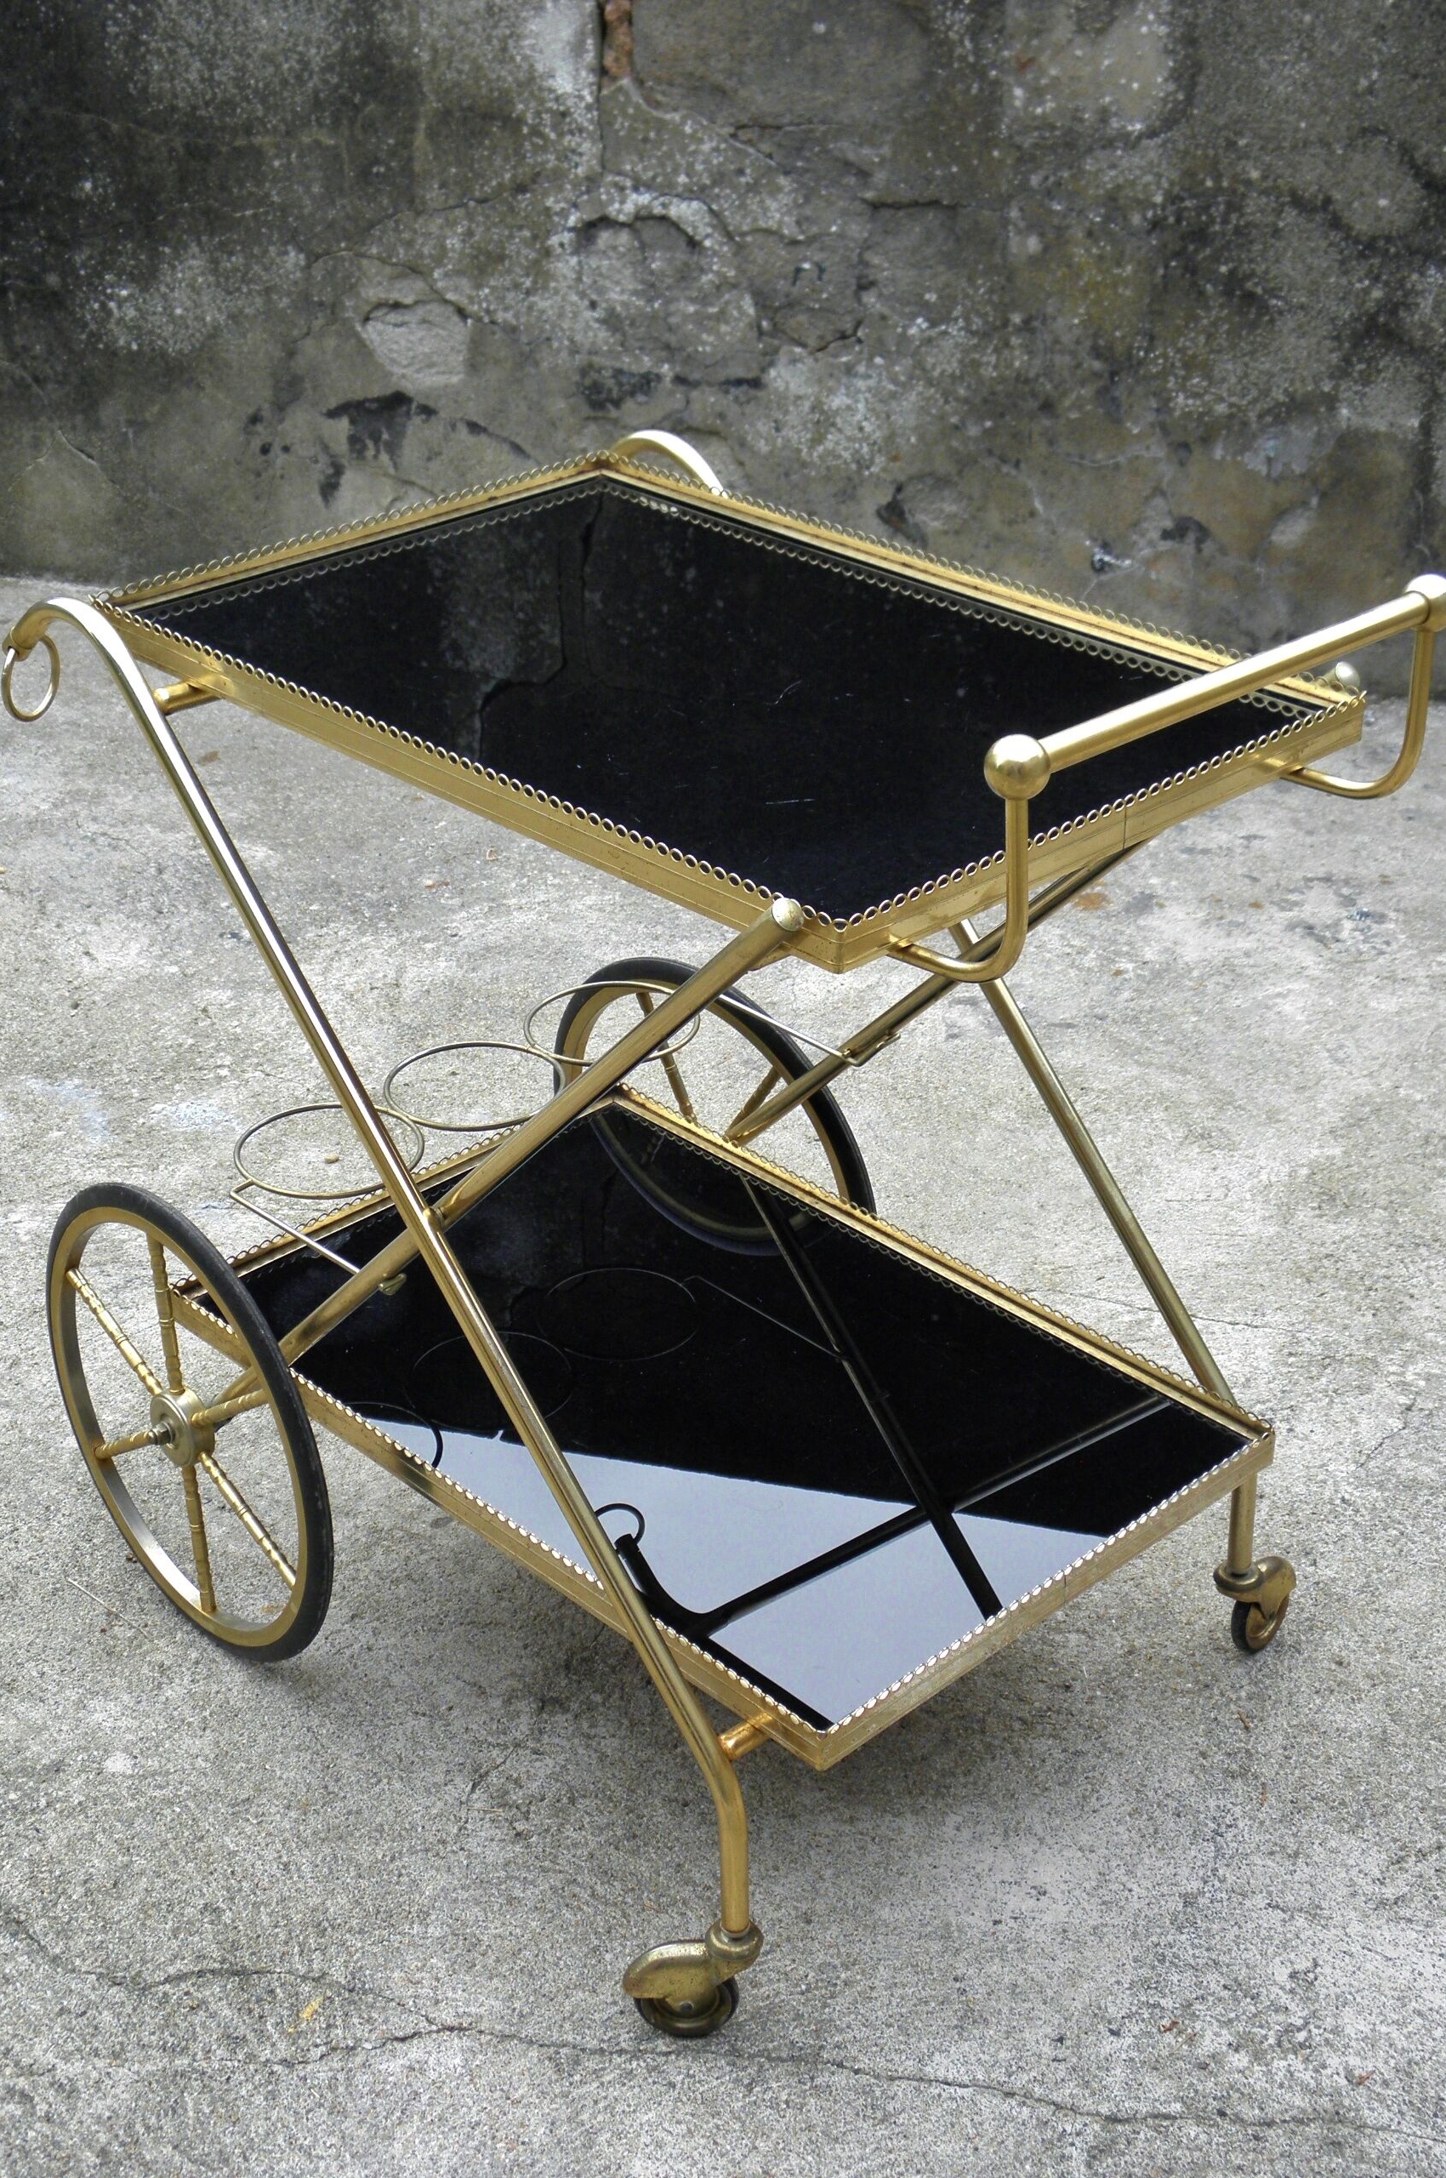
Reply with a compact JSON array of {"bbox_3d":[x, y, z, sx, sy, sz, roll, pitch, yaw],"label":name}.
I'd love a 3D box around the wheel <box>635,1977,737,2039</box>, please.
[{"bbox_3d":[-0.020,0.499,1.524,0.055,0.055,0.015,2,29,4],"label":"wheel"}]

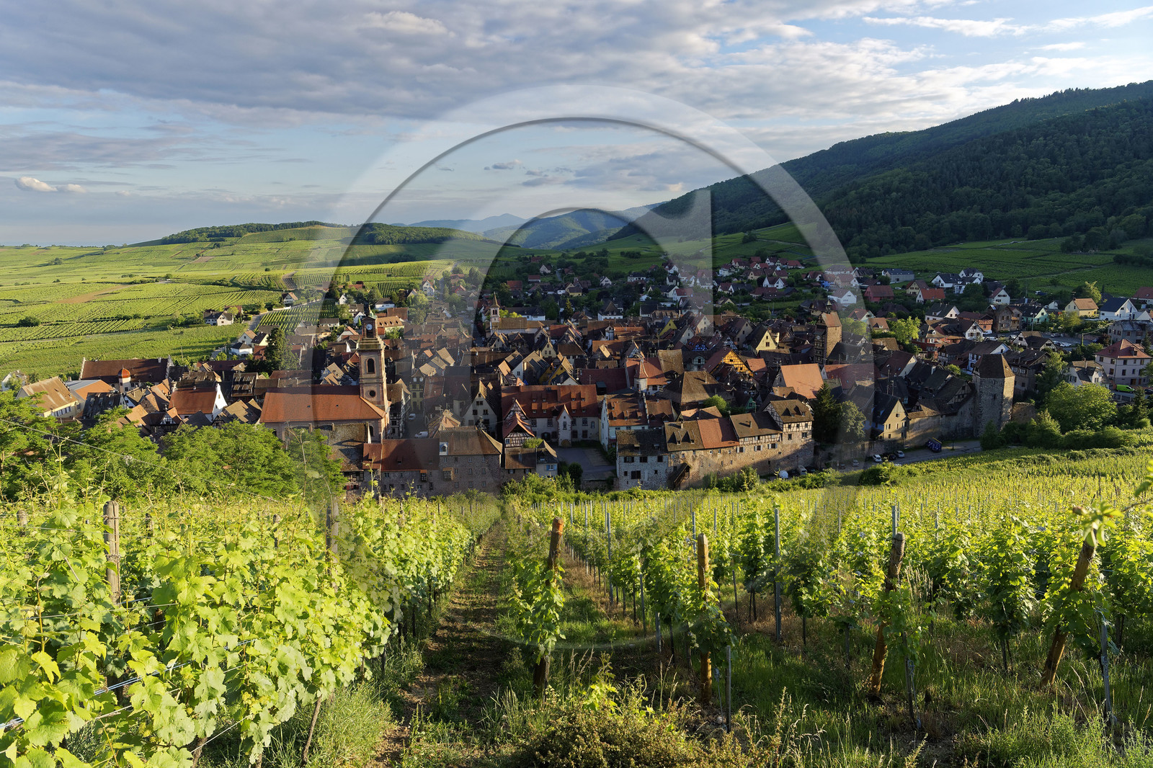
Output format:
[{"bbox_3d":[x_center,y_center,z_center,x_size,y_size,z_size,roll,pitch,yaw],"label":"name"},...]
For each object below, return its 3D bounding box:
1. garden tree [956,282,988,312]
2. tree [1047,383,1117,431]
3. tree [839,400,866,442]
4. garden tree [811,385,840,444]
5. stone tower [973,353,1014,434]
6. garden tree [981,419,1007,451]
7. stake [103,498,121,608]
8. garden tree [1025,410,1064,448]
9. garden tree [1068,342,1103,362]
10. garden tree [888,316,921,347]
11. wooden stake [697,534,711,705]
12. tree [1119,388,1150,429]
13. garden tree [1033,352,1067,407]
[{"bbox_3d":[182.702,-40.135,355.005,12.952,14.510,11.656,5,12,27],"label":"garden tree"},{"bbox_3d":[131.418,6.561,200.000,16.046,14.068,16.500,0,11,0],"label":"tree"},{"bbox_3d":[73.661,10.367,205.006,7.464,12.337,7.464,4,11,20],"label":"tree"},{"bbox_3d":[66.775,8.276,206.012,7.351,17.322,7.351,3,11,18],"label":"garden tree"},{"bbox_3d":[116.800,2.698,215.093,9.200,22.900,8.200,0,10,0],"label":"stone tower"},{"bbox_3d":[103.130,12.689,190.000,5.826,7.573,5.826,0,11,0],"label":"garden tree"},{"bbox_3d":[-3.433,1.685,5.750,0.110,1.692,0.110,3,10,0],"label":"stake"},{"bbox_3d":[113.888,11.064,187.000,7.923,9.427,7.923,0,11,0],"label":"garden tree"},{"bbox_3d":[173.540,-10.588,262.002,9.987,7.131,7.989,7,13,33],"label":"garden tree"},{"bbox_3d":[120.764,-18.554,283.005,11.290,12.668,11.290,4,11,23],"label":"garden tree"},{"bbox_3d":[1.348,2.469,8.100,0.120,1.930,0.120,-3,12,1],"label":"wooden stake"},{"bbox_3d":[137.989,6.345,190.000,6.393,10.914,6.393,0,11,0],"label":"tree"},{"bbox_3d":[140.596,-0.607,228.011,8.418,17.661,8.418,7,12,31],"label":"garden tree"}]

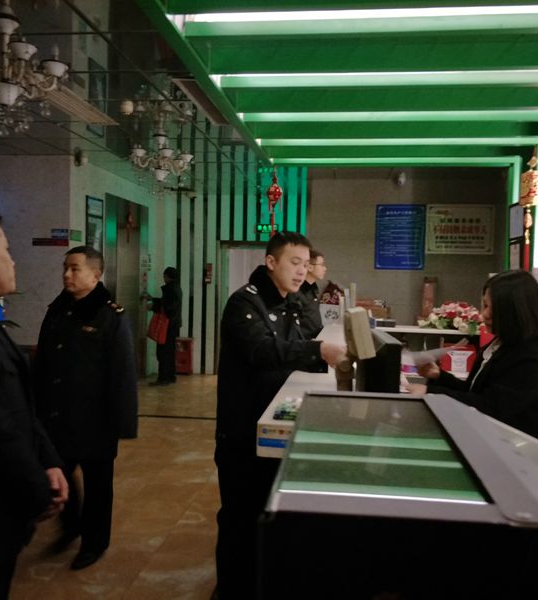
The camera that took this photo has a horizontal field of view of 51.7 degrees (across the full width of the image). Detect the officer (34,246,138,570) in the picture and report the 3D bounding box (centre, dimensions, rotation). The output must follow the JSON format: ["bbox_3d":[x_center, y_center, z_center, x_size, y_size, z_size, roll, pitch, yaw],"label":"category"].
[{"bbox_3d":[-1.029,0.567,3.107,0.580,1.730,0.420,3,2,30],"label":"officer"}]

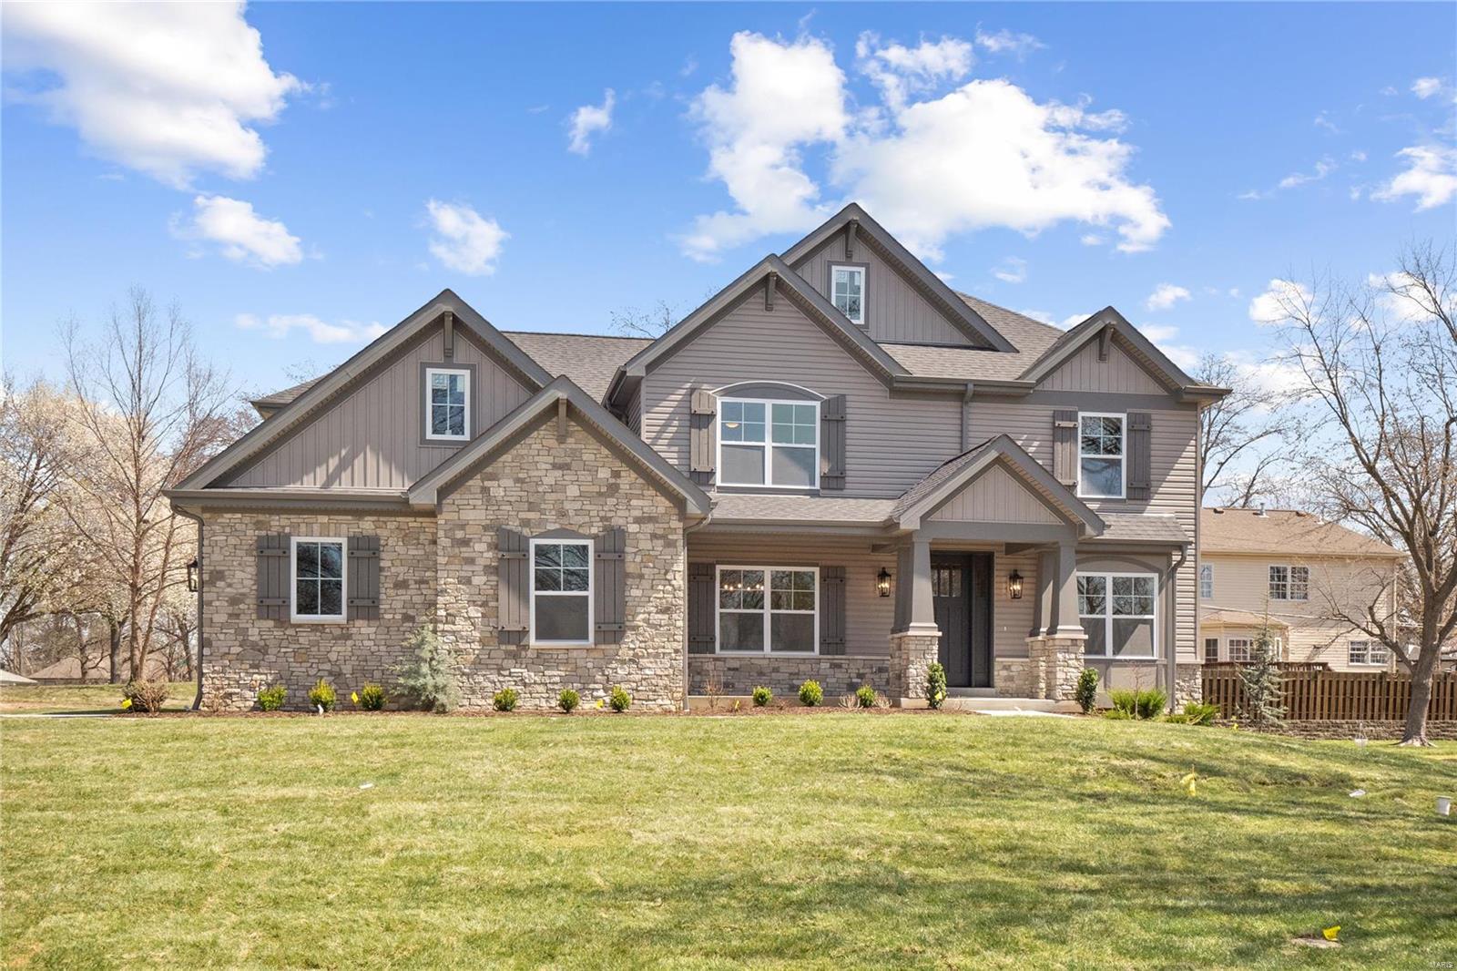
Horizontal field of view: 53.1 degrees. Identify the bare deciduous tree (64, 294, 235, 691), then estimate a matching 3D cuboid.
[{"bbox_3d":[-13.592,0.133,34.000,4.200,9.600,4.100,0,-2,-10],"label":"bare deciduous tree"}]

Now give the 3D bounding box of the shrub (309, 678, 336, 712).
[{"bbox_3d":[-5.614,2.904,20.150,0.400,0.450,0.400,0,-1,-11],"label":"shrub"}]

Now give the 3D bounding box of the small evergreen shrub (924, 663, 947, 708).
[{"bbox_3d":[3.409,3.285,23.900,0.380,0.790,0.370,0,-2,-10],"label":"small evergreen shrub"}]

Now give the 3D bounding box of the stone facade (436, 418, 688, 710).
[{"bbox_3d":[-2.529,1.205,22.338,3.830,4.470,0.330,0,-2,-10],"label":"stone facade"}]

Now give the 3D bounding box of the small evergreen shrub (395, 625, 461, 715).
[{"bbox_3d":[-4.168,2.540,20.200,0.860,1.200,0.840,0,-1,-11],"label":"small evergreen shrub"}]

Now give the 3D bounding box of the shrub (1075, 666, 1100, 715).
[{"bbox_3d":[5.795,3.313,23.500,0.400,0.750,0.400,0,-1,-11],"label":"shrub"}]

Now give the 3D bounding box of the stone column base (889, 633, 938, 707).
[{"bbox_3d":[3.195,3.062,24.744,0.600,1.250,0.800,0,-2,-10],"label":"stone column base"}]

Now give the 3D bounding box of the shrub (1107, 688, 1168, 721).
[{"bbox_3d":[7.109,3.794,25.300,0.950,0.530,0.850,0,-1,-11],"label":"shrub"}]

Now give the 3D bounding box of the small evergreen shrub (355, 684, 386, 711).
[{"bbox_3d":[-4.982,2.949,20.300,0.420,0.380,0.420,0,-1,-11],"label":"small evergreen shrub"}]

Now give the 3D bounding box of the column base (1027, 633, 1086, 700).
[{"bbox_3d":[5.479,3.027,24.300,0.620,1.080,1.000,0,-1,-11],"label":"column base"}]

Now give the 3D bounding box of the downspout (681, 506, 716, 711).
[{"bbox_3d":[-0.442,1.801,21.350,0.460,2.980,0.160,0,-1,-11],"label":"downspout"}]

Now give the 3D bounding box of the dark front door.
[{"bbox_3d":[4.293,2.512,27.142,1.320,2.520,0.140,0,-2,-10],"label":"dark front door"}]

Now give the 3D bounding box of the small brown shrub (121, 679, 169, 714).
[{"bbox_3d":[-8.443,3.057,21.100,0.680,0.510,0.640,0,-2,-10],"label":"small brown shrub"}]

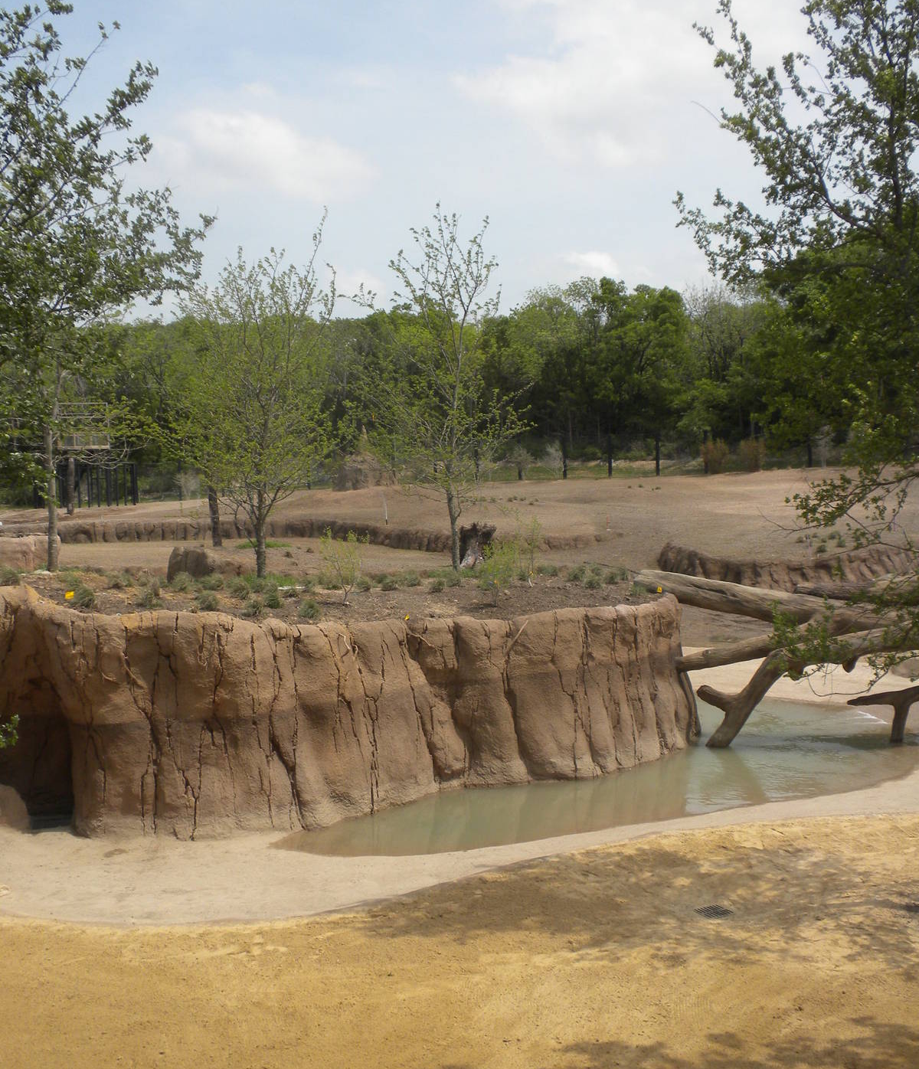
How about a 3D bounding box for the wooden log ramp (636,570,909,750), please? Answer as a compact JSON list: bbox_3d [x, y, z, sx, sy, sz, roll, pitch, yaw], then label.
[{"bbox_3d":[5.731,2.044,22.425,5.300,3.100,2.300,-1,4,0],"label":"wooden log ramp"}]

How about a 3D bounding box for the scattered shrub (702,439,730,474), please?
[{"bbox_3d":[17.596,-5.361,90.000,1.950,2.400,1.850,-1,4,0],"label":"scattered shrub"}]

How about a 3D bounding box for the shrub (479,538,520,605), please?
[{"bbox_3d":[0.657,0.610,21.400,0.670,1.100,0.650,-1,4,0],"label":"shrub"}]

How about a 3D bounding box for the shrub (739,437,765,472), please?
[{"bbox_3d":[20.129,-5.493,90.000,1.800,2.400,1.750,-1,4,0],"label":"shrub"}]

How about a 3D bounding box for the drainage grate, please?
[{"bbox_3d":[2.851,4.234,14.664,0.315,0.030,0.315,-4,5,-29],"label":"drainage grate"}]

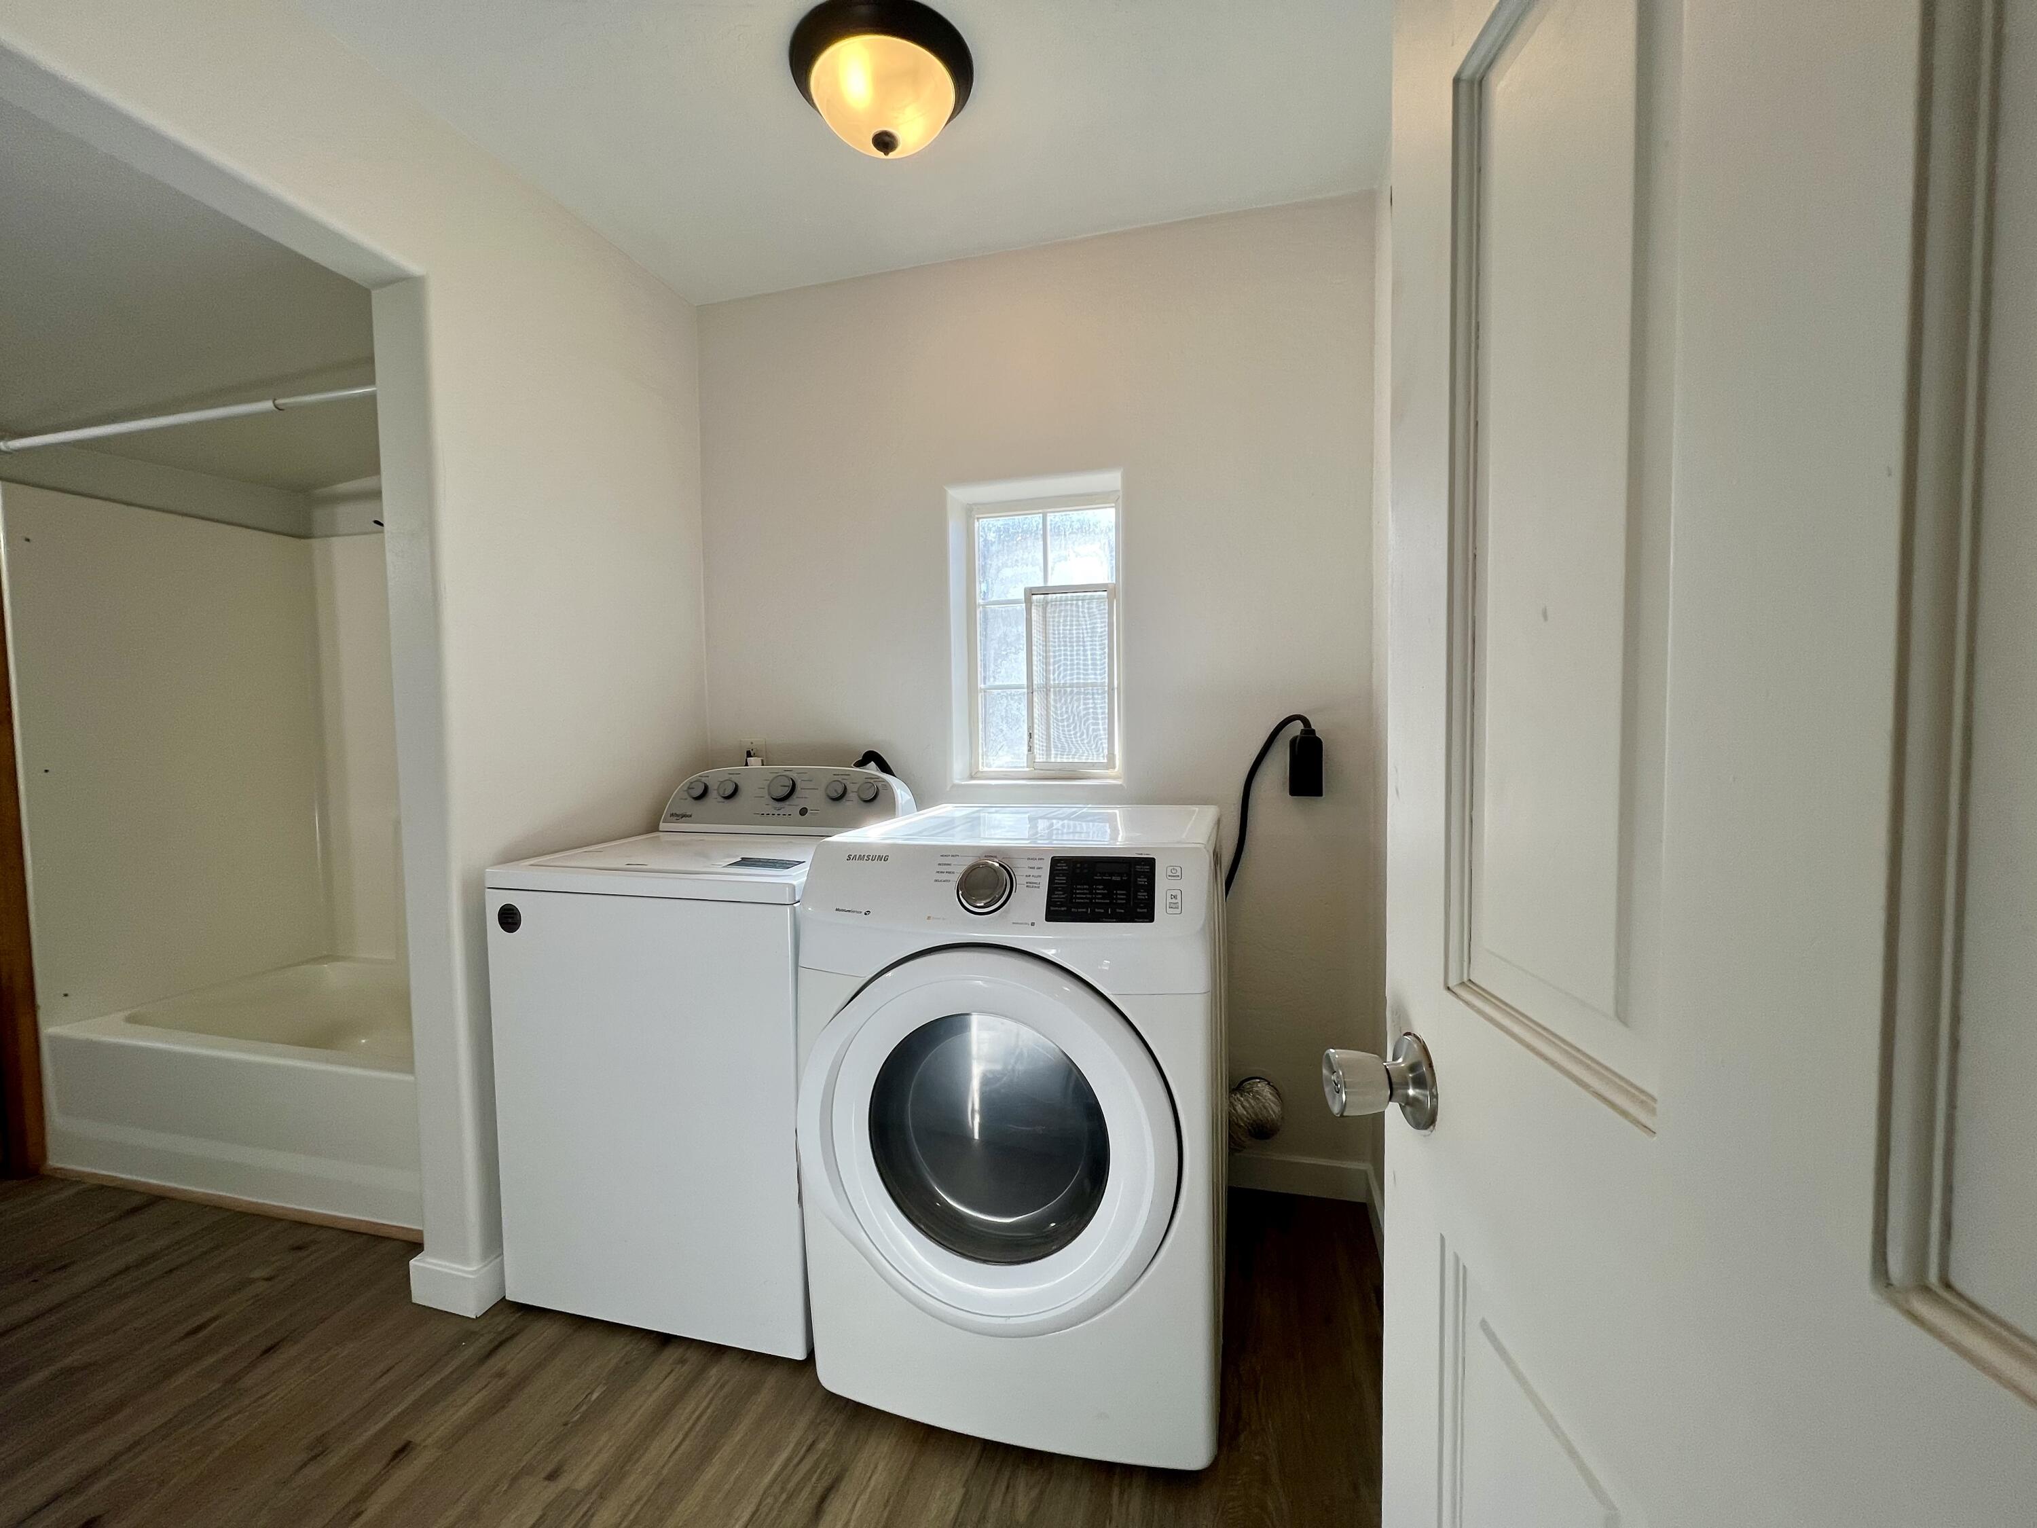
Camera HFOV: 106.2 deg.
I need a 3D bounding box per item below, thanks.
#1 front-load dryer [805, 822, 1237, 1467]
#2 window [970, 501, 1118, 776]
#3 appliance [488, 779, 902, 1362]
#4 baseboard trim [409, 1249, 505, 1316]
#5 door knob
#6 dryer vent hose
[{"bbox_3d":[0.053,0.623,1.570,0.690,0.995,0.785,0,3,14],"label":"front-load dryer"},{"bbox_3d":[0.077,-0.360,2.225,0.450,0.810,0.060,0,3,15],"label":"window"},{"bbox_3d":[-0.654,0.572,1.819,0.700,1.095,0.690,0,3,14],"label":"appliance"},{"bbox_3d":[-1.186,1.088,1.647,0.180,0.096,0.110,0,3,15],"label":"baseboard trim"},{"bbox_3d":[0.262,0.234,0.562,0.058,0.073,0.073,-1,3,5],"label":"door knob"},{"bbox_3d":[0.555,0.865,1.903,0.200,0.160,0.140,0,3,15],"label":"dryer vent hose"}]

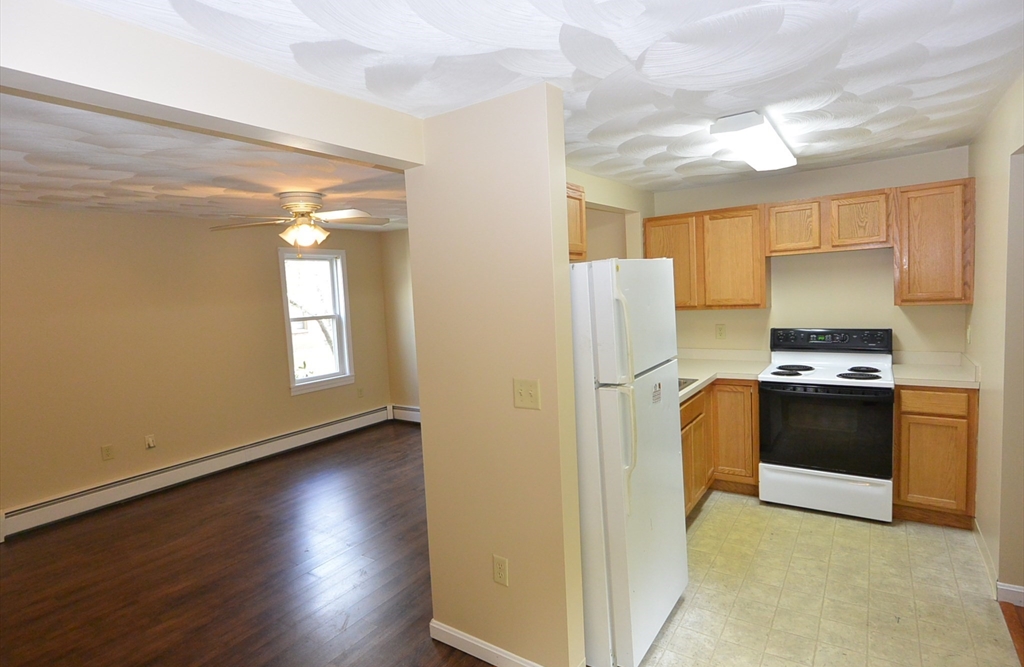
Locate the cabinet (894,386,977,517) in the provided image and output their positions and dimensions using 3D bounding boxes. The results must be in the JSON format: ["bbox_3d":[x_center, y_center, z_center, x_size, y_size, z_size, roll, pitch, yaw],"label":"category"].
[{"bbox_3d":[2.703,0.701,3.314,0.390,0.824,0.625,1,6,35],"label":"cabinet"}]

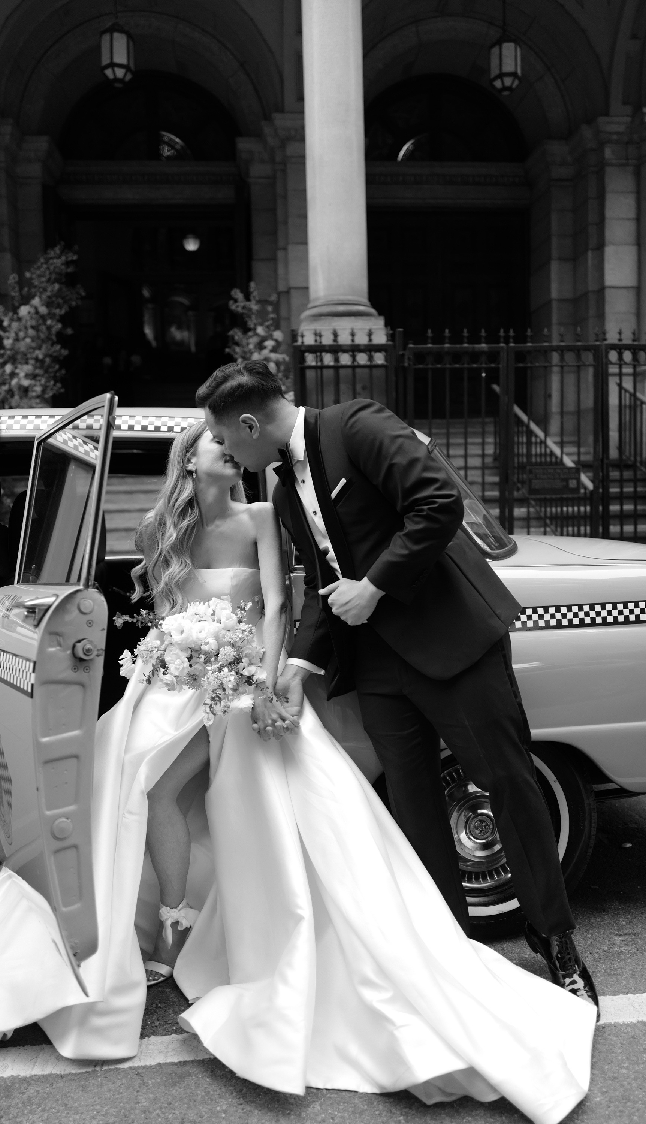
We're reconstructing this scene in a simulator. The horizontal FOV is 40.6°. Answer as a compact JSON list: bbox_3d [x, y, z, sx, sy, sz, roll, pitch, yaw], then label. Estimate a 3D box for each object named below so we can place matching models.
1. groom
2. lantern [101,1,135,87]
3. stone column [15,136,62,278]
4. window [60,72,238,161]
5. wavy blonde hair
[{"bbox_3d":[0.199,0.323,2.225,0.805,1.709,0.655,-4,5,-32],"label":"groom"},{"bbox_3d":[-1.870,-4.710,7.954,0.289,0.767,0.289,-2,5,-5],"label":"lantern"},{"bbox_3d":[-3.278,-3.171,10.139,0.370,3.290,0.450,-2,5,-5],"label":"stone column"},{"bbox_3d":[-2.118,-5.404,10.630,2.145,1.047,0.150,-2,5,-5],"label":"window"},{"bbox_3d":[-0.351,-0.117,2.270,0.220,0.480,0.240,2,6,35],"label":"wavy blonde hair"}]

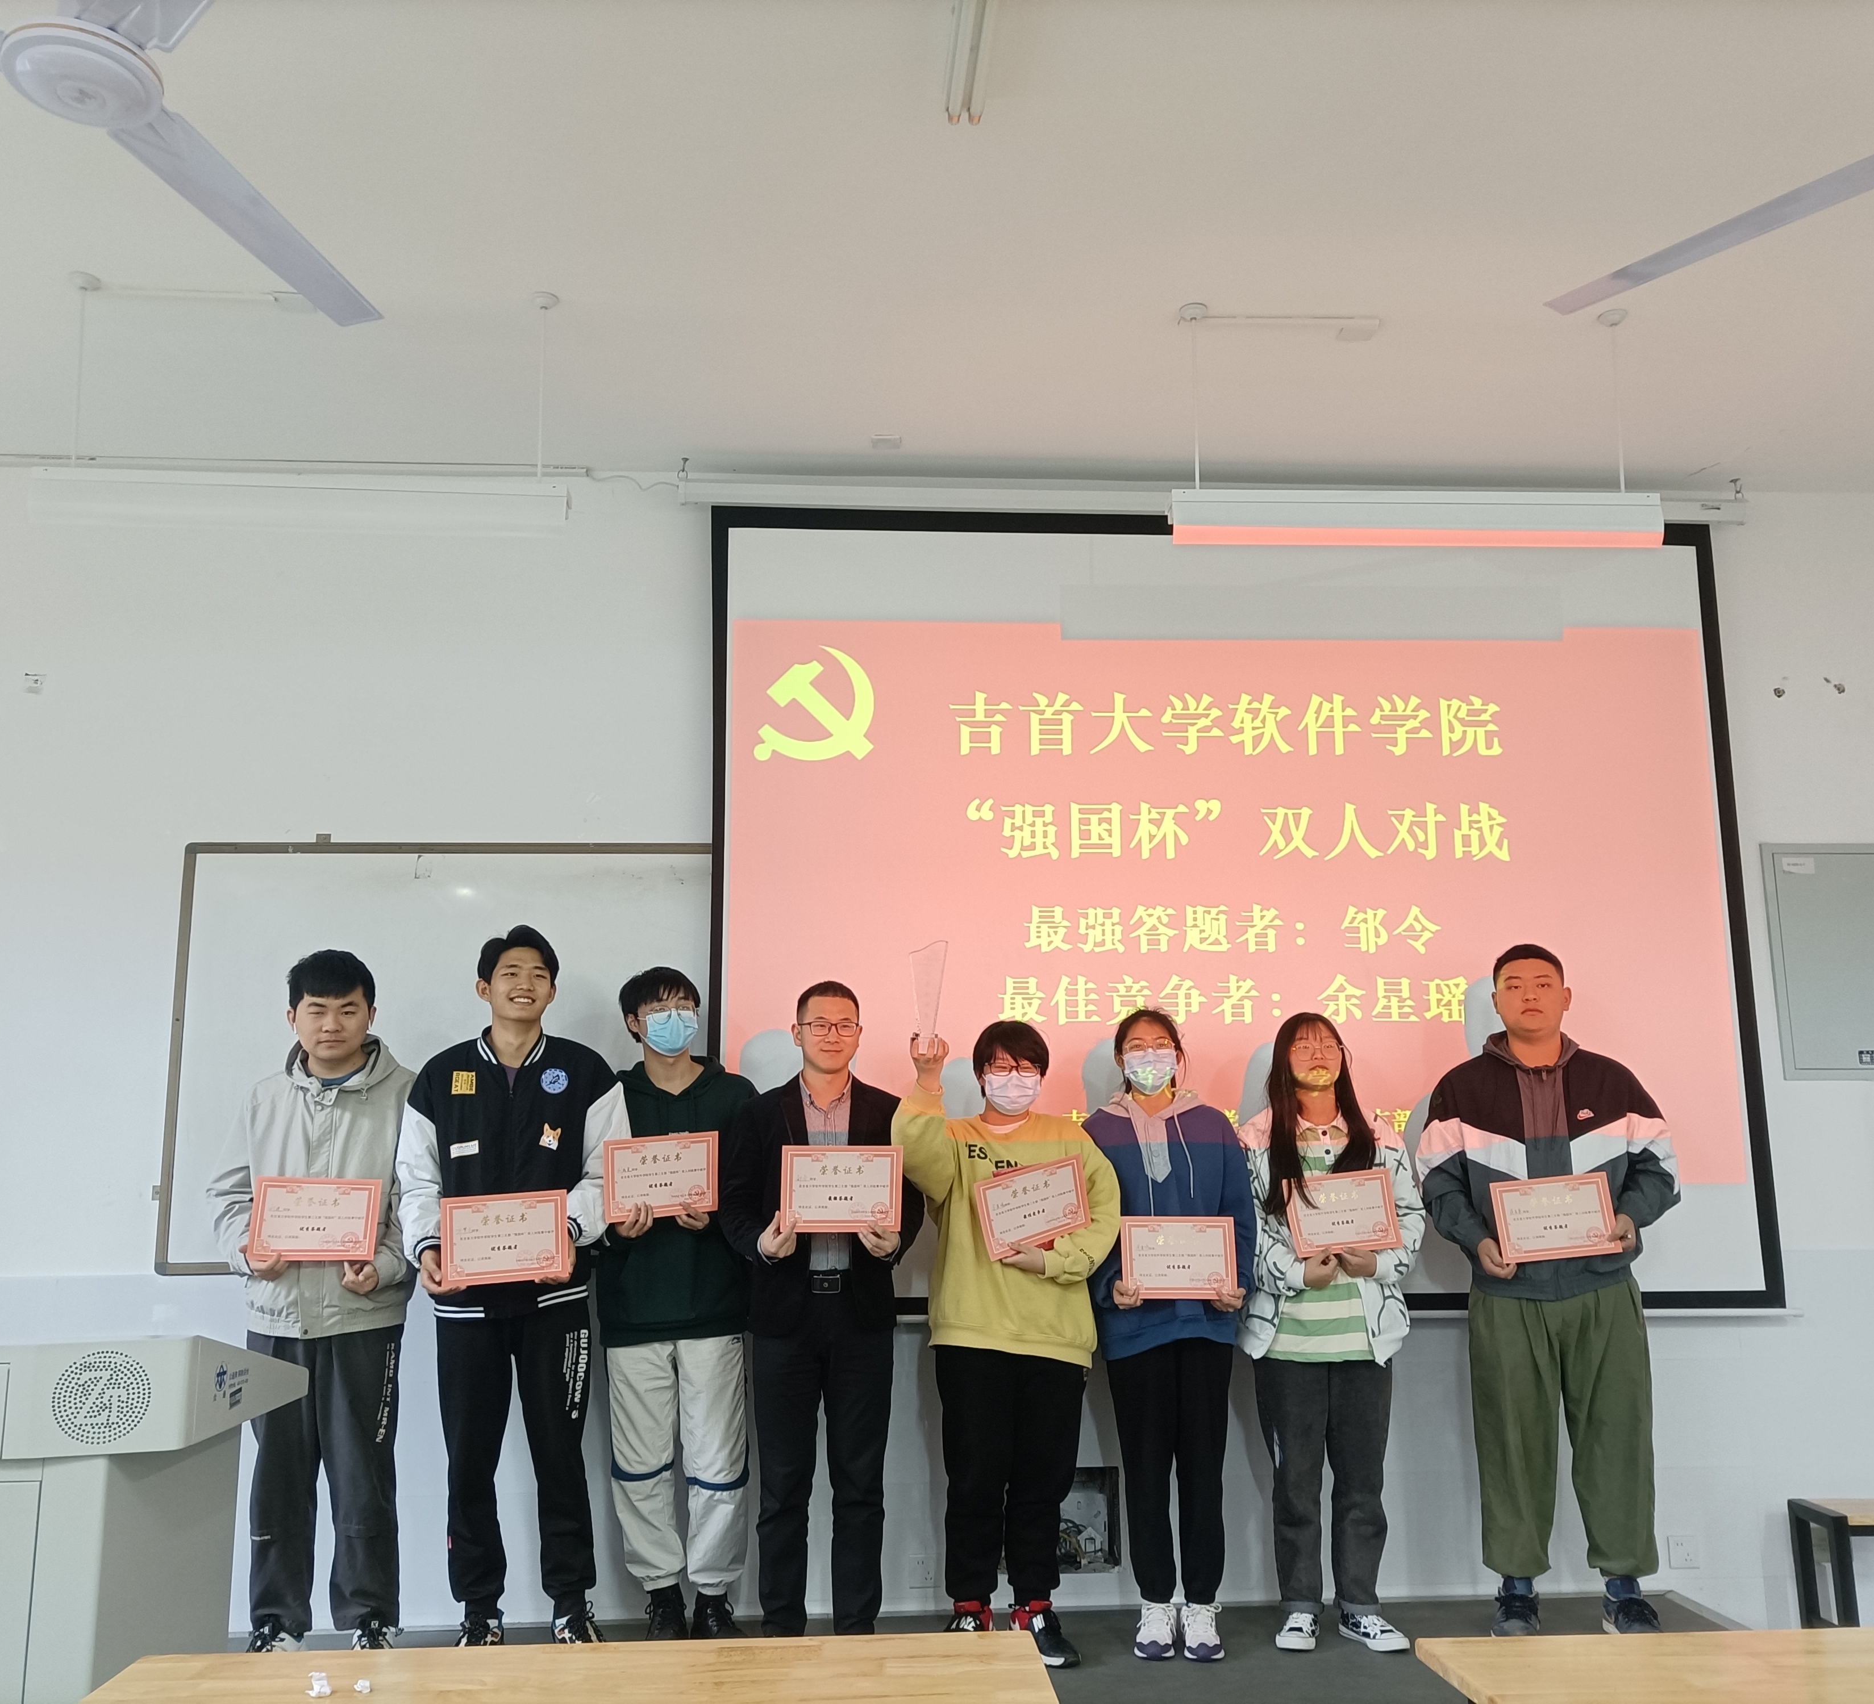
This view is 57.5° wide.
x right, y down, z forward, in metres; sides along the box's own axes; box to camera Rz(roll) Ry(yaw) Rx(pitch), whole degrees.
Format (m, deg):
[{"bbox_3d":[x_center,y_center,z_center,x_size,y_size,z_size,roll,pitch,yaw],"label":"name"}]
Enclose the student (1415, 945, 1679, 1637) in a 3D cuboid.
[{"bbox_3d":[1.662,1.145,4.640,0.700,1.803,0.380,-2,-11,7],"label":"student"}]

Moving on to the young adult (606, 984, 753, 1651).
[{"bbox_3d":[-0.695,1.181,4.565,0.450,1.755,0.380,1,-11,-6],"label":"young adult"}]

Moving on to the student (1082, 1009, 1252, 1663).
[{"bbox_3d":[0.605,1.219,4.477,0.465,1.620,0.380,-1,-11,2],"label":"student"}]

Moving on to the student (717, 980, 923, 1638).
[{"bbox_3d":[-0.308,1.194,4.527,0.548,1.707,0.380,0,-11,-4],"label":"student"}]

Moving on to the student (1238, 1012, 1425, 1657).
[{"bbox_3d":[1.052,1.224,4.512,0.505,1.613,0.380,-1,-11,4],"label":"student"}]

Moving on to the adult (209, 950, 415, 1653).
[{"bbox_3d":[-1.637,1.145,4.456,0.533,1.805,0.380,2,-11,-12],"label":"adult"}]

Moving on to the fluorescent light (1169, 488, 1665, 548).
[{"bbox_3d":[1.177,-0.804,4.239,1.228,0.151,0.150,0,-11,-4],"label":"fluorescent light"}]

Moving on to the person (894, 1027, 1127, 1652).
[{"bbox_3d":[0.194,1.233,4.442,0.594,1.587,0.380,0,-11,-1],"label":"person"}]

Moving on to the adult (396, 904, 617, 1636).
[{"bbox_3d":[-1.124,1.114,4.487,0.591,1.866,0.380,1,-11,-9],"label":"adult"}]

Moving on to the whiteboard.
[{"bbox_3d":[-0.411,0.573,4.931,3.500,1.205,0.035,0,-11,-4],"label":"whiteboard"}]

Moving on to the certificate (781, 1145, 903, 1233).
[{"bbox_3d":[-0.238,0.846,4.281,0.298,0.212,0.012,0,-11,-4],"label":"certificate"}]

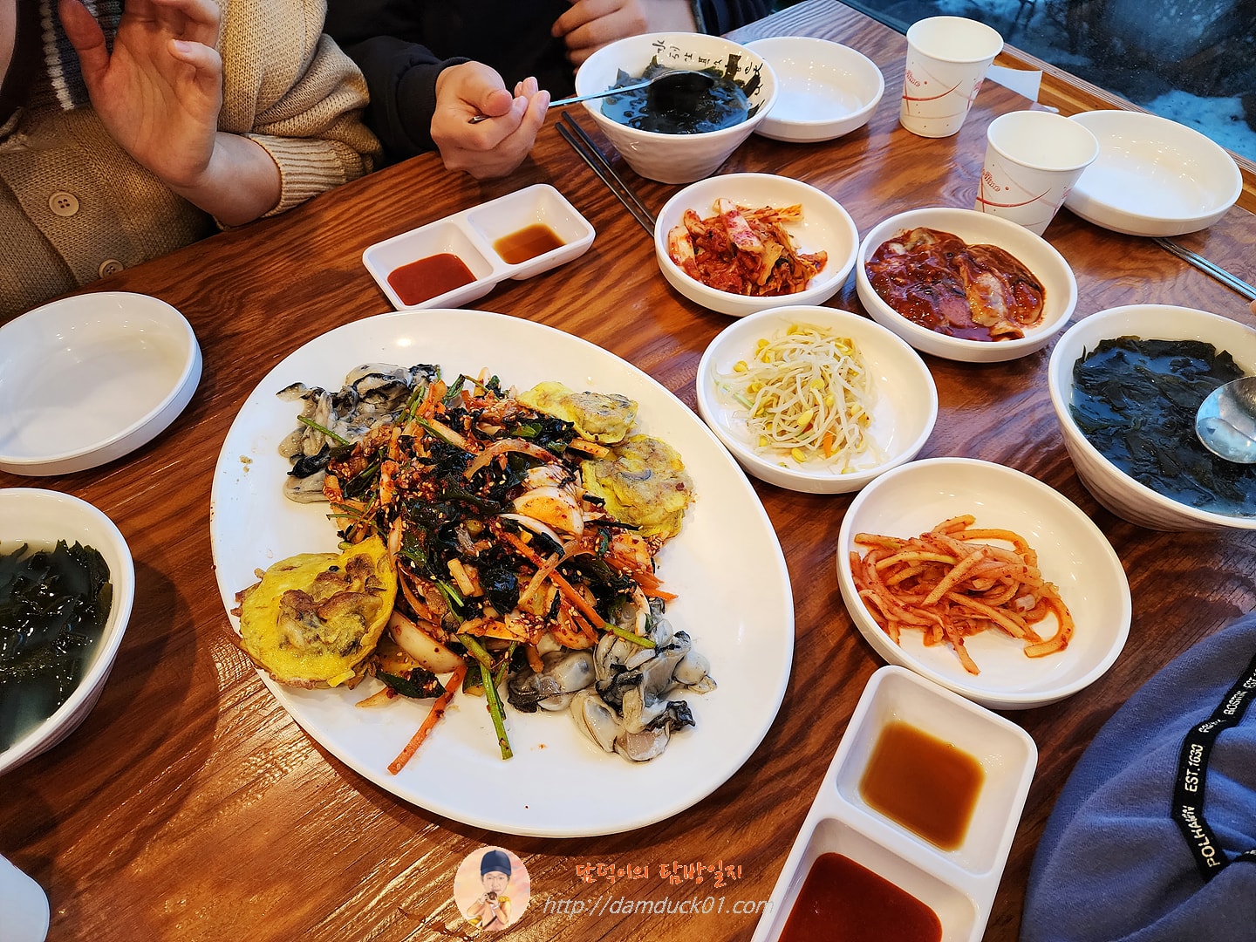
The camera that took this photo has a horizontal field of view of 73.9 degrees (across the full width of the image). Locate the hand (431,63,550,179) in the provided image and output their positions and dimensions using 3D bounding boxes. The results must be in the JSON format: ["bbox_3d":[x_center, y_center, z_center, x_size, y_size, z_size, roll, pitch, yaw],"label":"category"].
[{"bbox_3d":[-0.099,-0.252,0.602,0.085,0.076,0.082,-25,57,-18],"label":"hand"}]

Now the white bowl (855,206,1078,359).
[{"bbox_3d":[0.224,-0.127,0.566,0.141,0.022,0.141,0,53,0],"label":"white bowl"}]

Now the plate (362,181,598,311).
[{"bbox_3d":[-0.104,-0.153,0.598,0.153,0.025,0.078,-27,58,-18],"label":"plate"}]

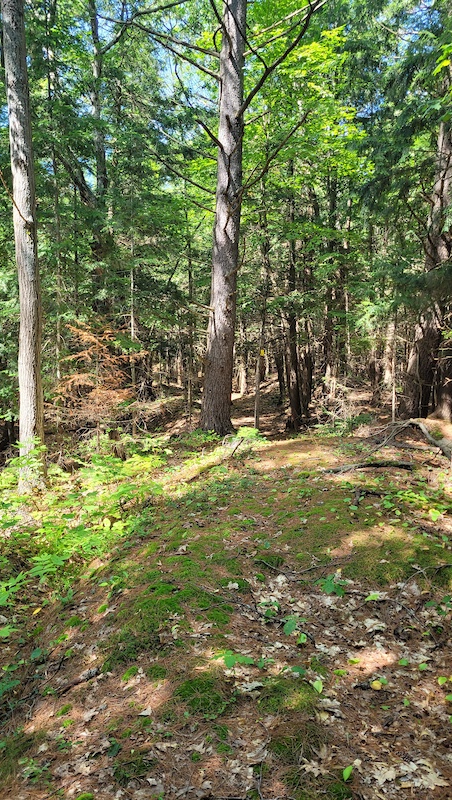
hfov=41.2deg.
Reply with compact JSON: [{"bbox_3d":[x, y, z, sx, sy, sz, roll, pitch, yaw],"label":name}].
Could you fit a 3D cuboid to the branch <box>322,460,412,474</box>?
[{"bbox_3d":[1.530,0.730,6.500,1.020,0.100,0.170,0,7,0],"label":"branch"}]

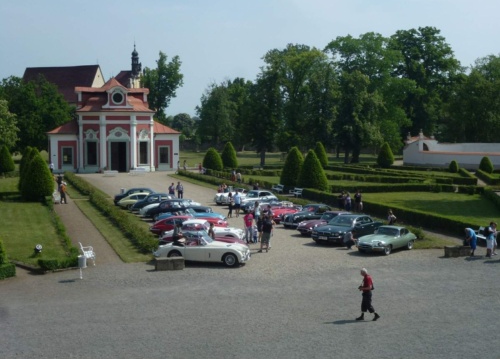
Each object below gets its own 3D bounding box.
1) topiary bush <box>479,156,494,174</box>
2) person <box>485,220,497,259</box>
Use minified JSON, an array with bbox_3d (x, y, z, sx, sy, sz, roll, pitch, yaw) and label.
[{"bbox_3d":[33.396,-1.980,116.088,1.950,2.360,1.950,0,3,0],"label":"topiary bush"},{"bbox_3d":[11.549,2.899,39.566,0.550,1.710,0.520,-2,4,-24],"label":"person"}]

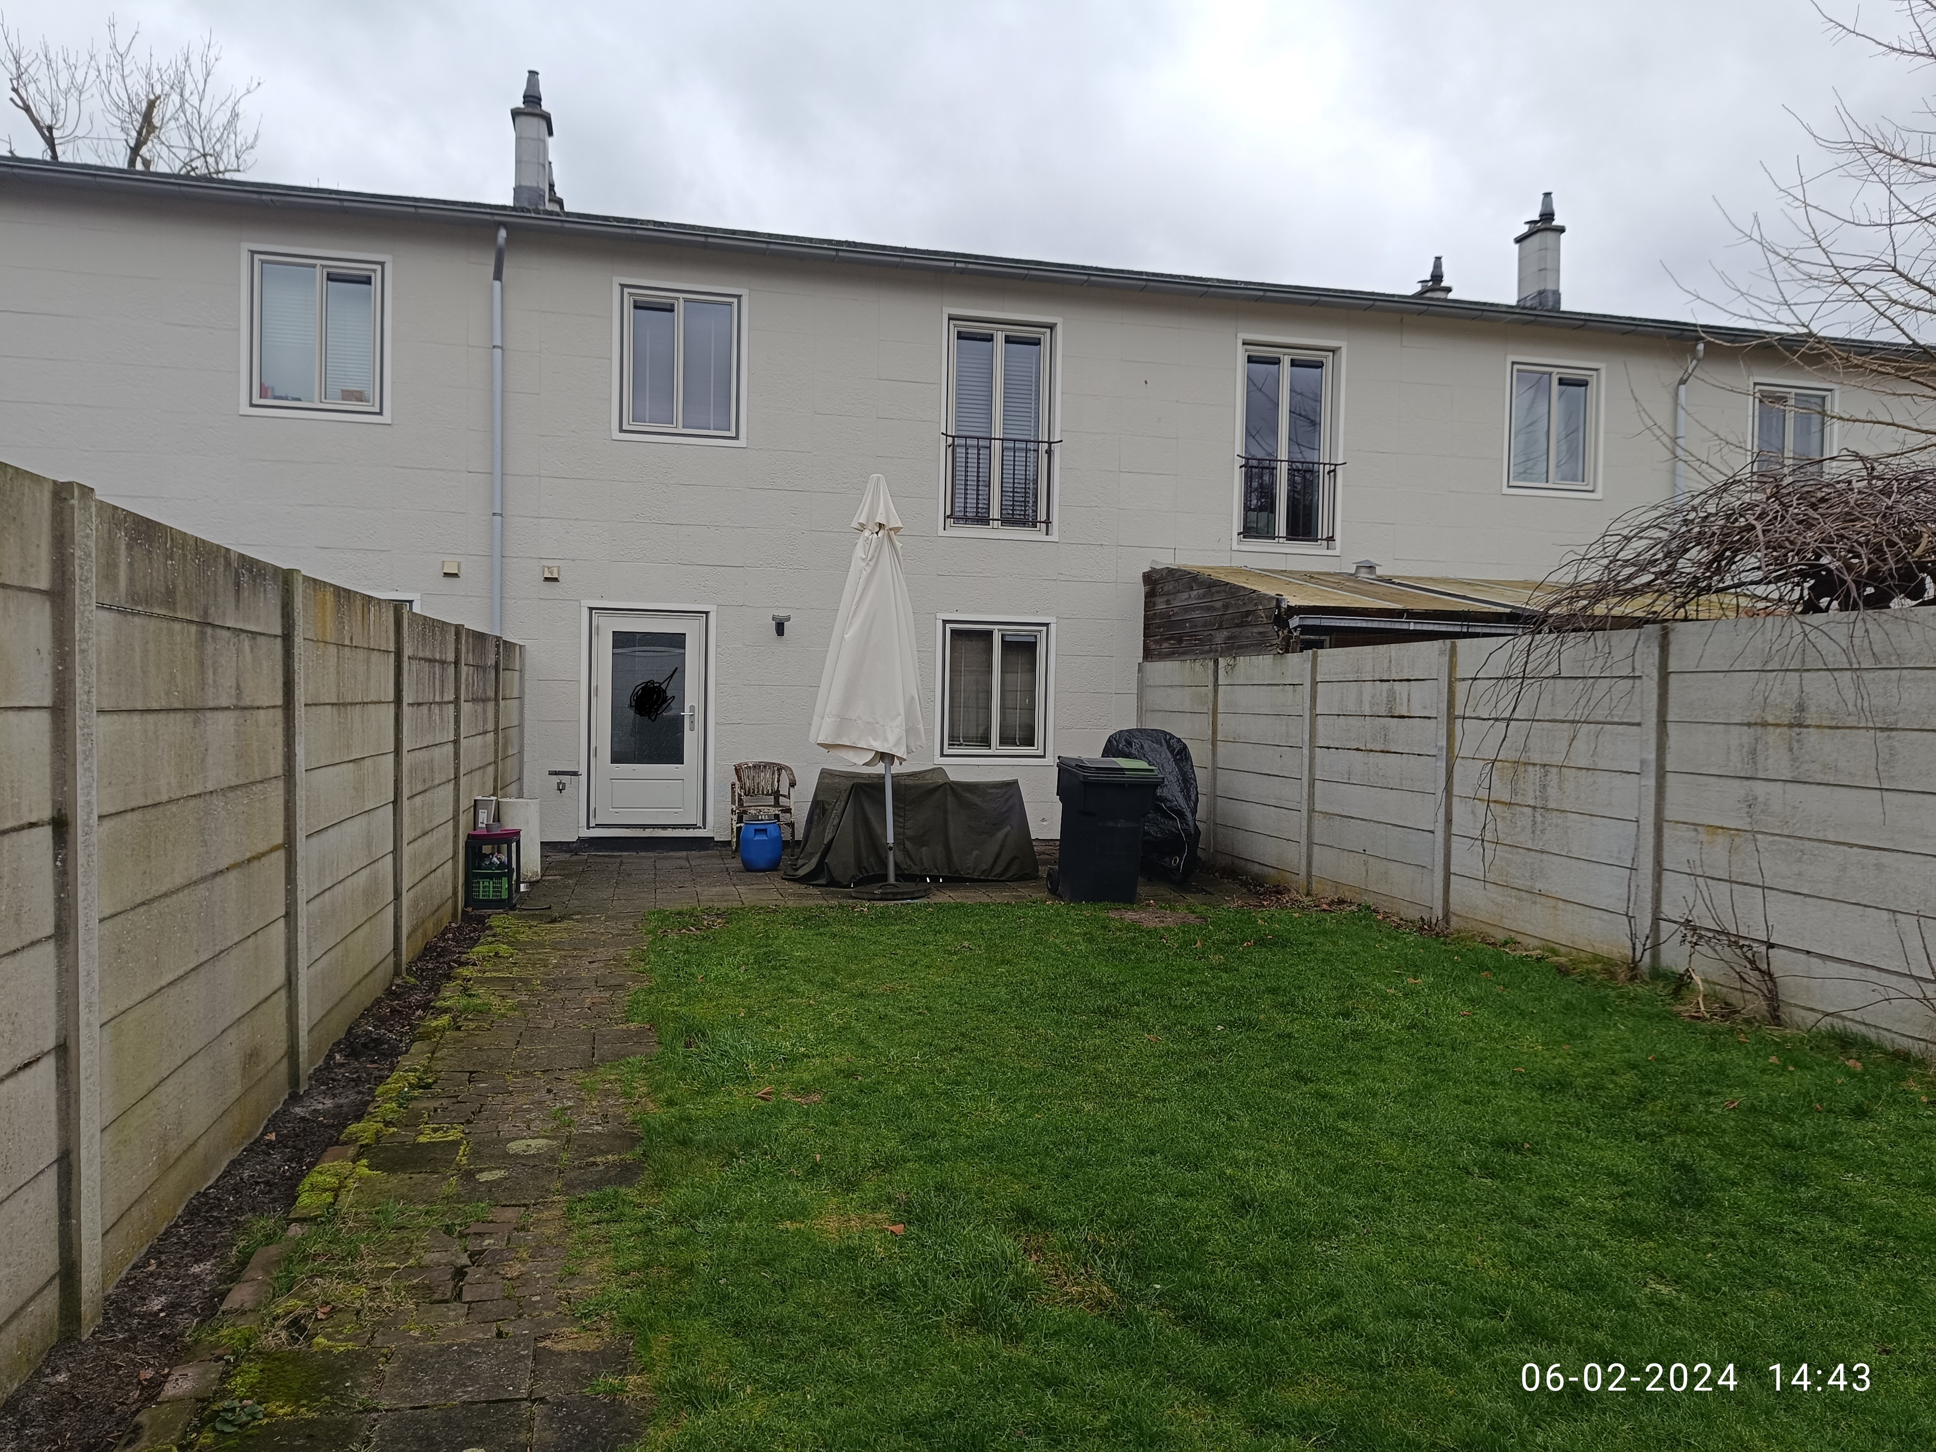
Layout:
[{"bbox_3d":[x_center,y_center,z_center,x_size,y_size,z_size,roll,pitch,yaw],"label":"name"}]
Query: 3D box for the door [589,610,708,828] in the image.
[{"bbox_3d":[-3.018,-0.059,12.699,1.080,2.060,0.110,1,1,-13],"label":"door"}]

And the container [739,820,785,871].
[{"bbox_3d":[-1.787,1.039,11.637,0.365,0.420,0.365,1,1,-13],"label":"container"}]

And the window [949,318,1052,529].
[{"bbox_3d":[0.319,-2.989,13.442,1.080,2.060,0.100,1,2,-13],"label":"window"}]

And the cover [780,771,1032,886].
[{"bbox_3d":[-0.540,0.843,11.665,2.080,0.860,1.600,1,1,-13],"label":"cover"}]

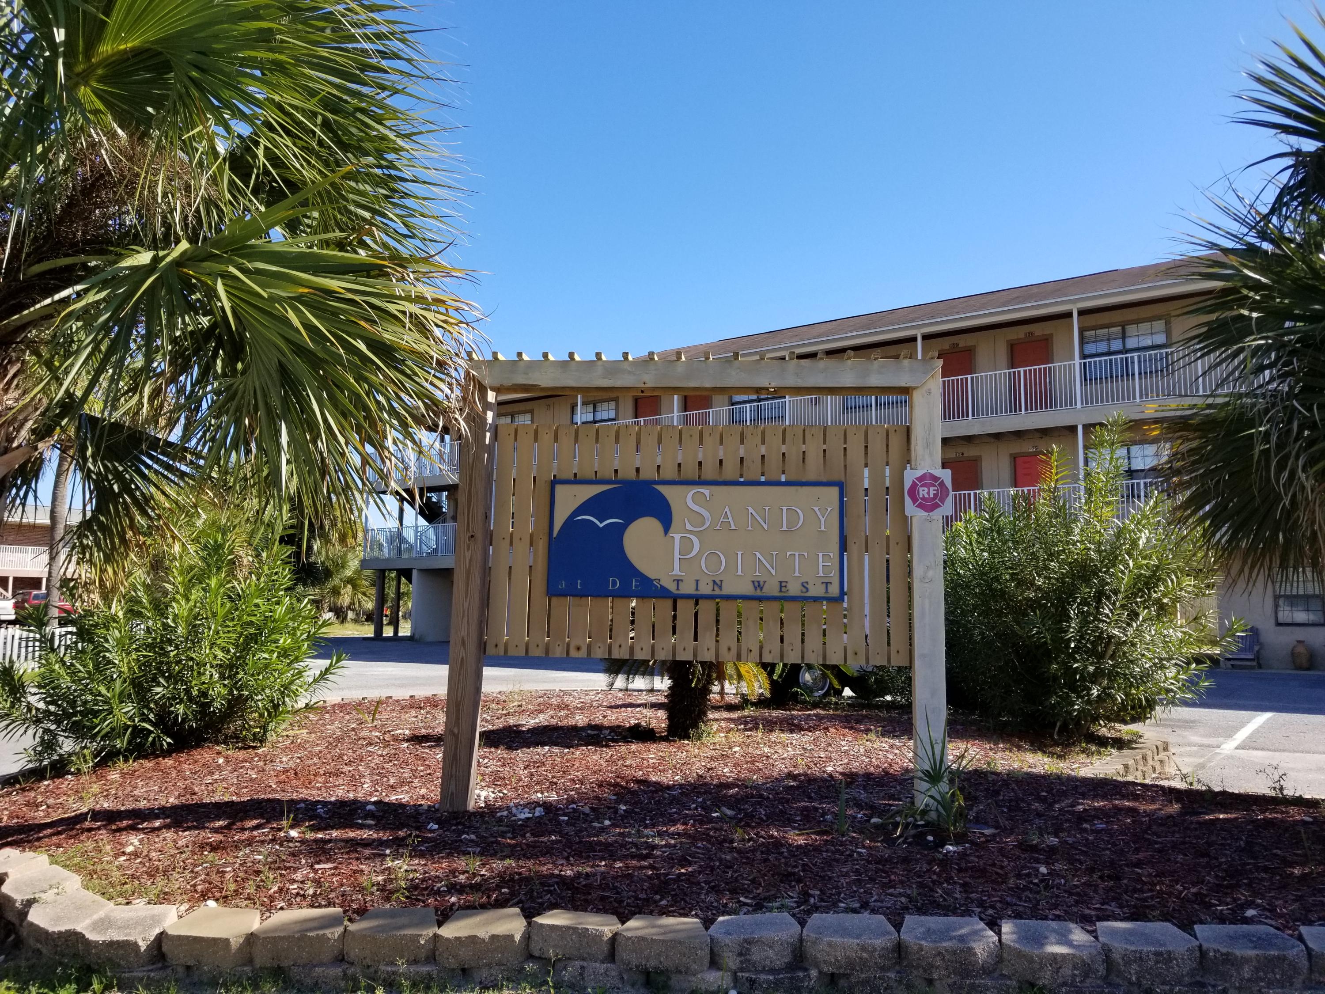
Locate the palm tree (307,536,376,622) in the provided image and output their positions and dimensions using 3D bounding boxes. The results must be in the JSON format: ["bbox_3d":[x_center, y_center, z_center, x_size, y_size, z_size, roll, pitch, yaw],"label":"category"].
[{"bbox_3d":[-13.767,3.504,42.902,3.100,3.800,3.100,1,-8,0],"label":"palm tree"}]

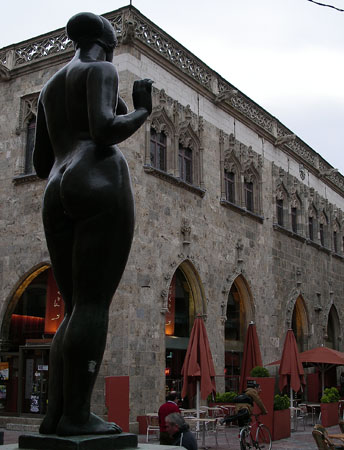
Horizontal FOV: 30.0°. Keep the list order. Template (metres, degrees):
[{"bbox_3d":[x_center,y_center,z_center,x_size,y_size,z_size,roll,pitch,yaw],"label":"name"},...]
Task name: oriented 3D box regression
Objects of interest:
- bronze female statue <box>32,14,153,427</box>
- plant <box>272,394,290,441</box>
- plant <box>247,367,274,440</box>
[{"bbox_3d":[-0.313,-0.067,2.512,0.520,1.687,0.420,-9,-15,37],"label":"bronze female statue"},{"bbox_3d":[3.331,6.000,20.108,0.340,1.327,1.180,-8,-14,32],"label":"plant"},{"bbox_3d":[2.404,4.778,17.150,0.740,1.942,0.450,-8,-15,31],"label":"plant"}]

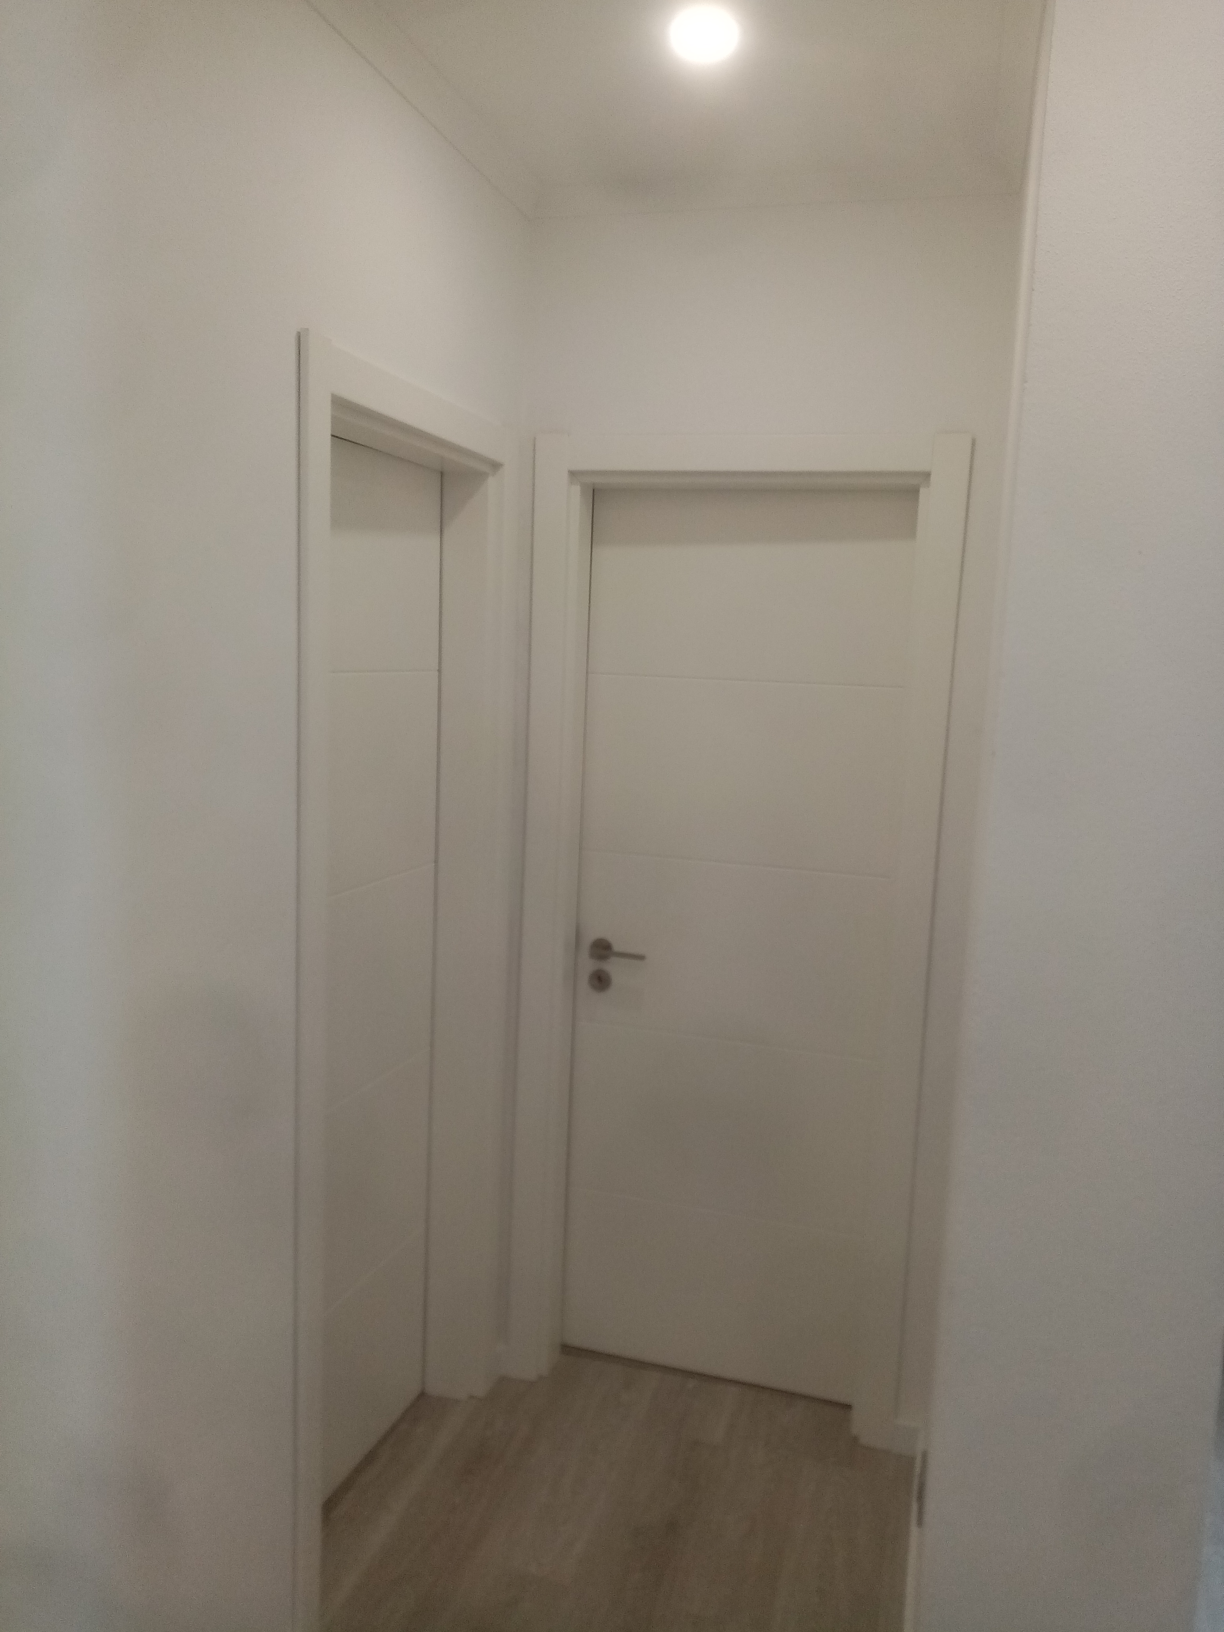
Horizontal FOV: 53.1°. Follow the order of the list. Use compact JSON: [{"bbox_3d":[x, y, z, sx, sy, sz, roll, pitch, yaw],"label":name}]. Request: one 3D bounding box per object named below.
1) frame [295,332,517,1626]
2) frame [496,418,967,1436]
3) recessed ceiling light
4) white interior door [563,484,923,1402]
[{"bbox_3d":[-0.424,0.299,2.307,0.150,2.120,0.836,5,8,17],"label":"frame"},{"bbox_3d":[0.244,0.276,2.675,0.879,2.120,0.150,4,8,14],"label":"frame"},{"bbox_3d":[0.139,-1.169,1.836,0.100,0.030,0.100,4,8,14],"label":"recessed ceiling light"},{"bbox_3d":[0.259,0.305,2.742,0.712,2.015,0.040,4,8,14],"label":"white interior door"}]

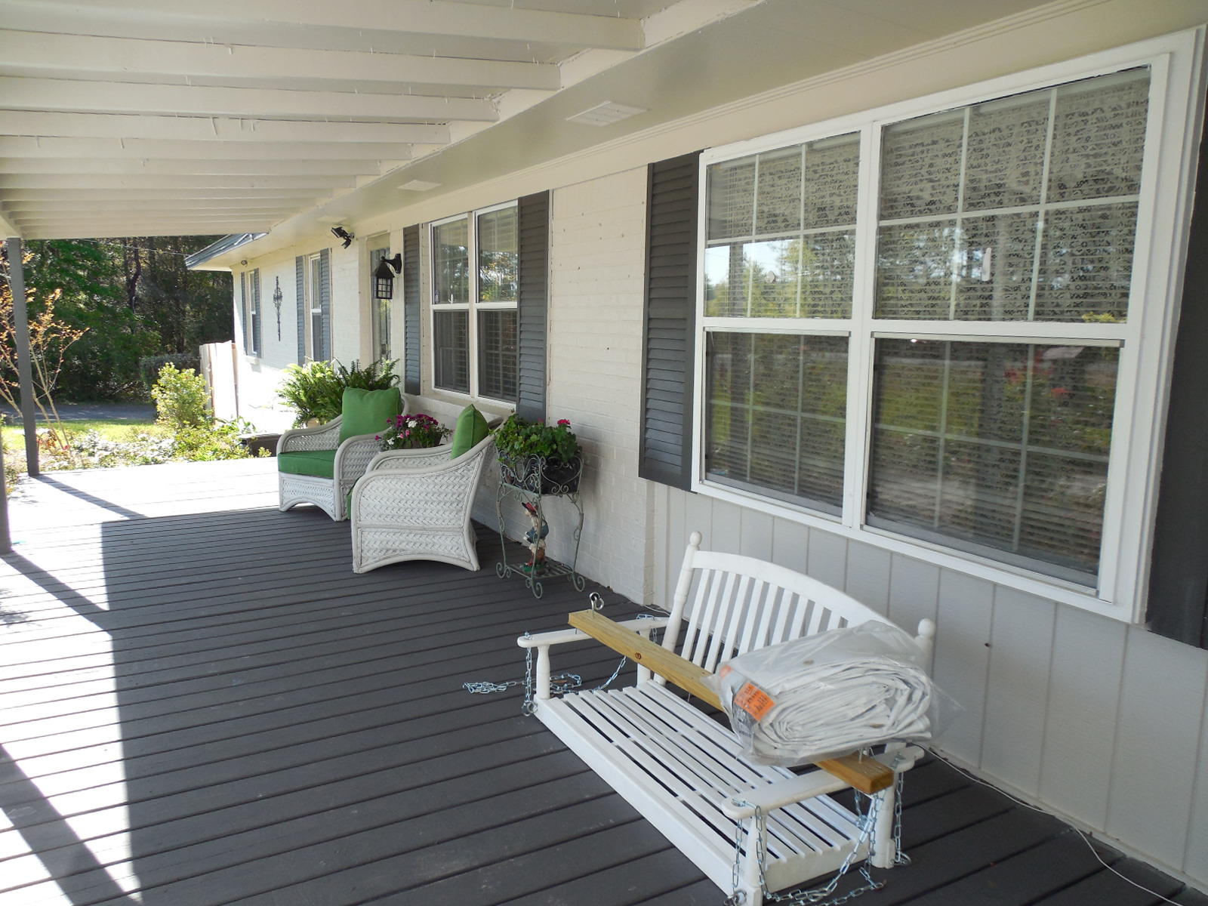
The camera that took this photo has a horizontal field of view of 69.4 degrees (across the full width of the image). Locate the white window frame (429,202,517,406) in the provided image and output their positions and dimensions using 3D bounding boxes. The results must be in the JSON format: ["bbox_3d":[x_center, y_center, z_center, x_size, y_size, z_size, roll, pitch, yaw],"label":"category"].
[{"bbox_3d":[-0.939,-1.036,6.237,0.080,1.300,1.740,-4,10,-30],"label":"white window frame"}]

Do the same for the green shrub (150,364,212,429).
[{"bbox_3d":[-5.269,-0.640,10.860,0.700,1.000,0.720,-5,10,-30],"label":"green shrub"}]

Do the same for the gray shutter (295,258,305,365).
[{"bbox_3d":[-3.550,-1.644,10.236,0.035,1.285,0.370,-5,10,-30],"label":"gray shutter"}]

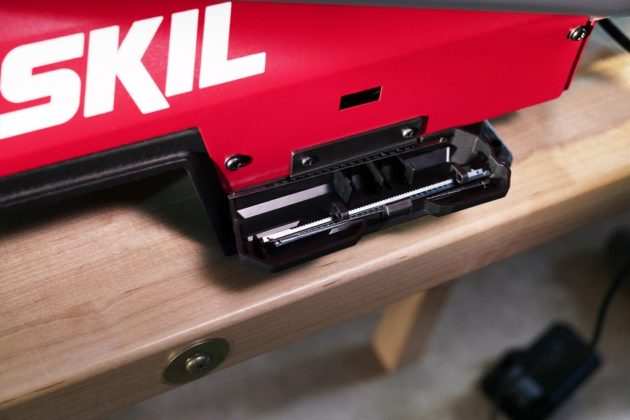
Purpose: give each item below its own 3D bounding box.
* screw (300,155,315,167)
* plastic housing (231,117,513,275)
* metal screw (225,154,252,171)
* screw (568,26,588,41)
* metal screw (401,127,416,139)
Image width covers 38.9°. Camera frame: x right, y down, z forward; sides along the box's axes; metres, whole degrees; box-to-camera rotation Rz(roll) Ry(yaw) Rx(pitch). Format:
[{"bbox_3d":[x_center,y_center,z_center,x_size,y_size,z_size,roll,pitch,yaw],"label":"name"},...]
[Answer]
[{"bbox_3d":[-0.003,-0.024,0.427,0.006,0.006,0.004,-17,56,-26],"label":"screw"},{"bbox_3d":[0.028,-0.006,0.444,0.156,0.024,0.047,-17,56,-26],"label":"plastic housing"},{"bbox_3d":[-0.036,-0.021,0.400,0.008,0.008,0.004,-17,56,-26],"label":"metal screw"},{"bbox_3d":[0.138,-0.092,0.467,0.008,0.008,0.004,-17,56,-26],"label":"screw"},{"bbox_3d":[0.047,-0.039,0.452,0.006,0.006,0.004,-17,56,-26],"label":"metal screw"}]

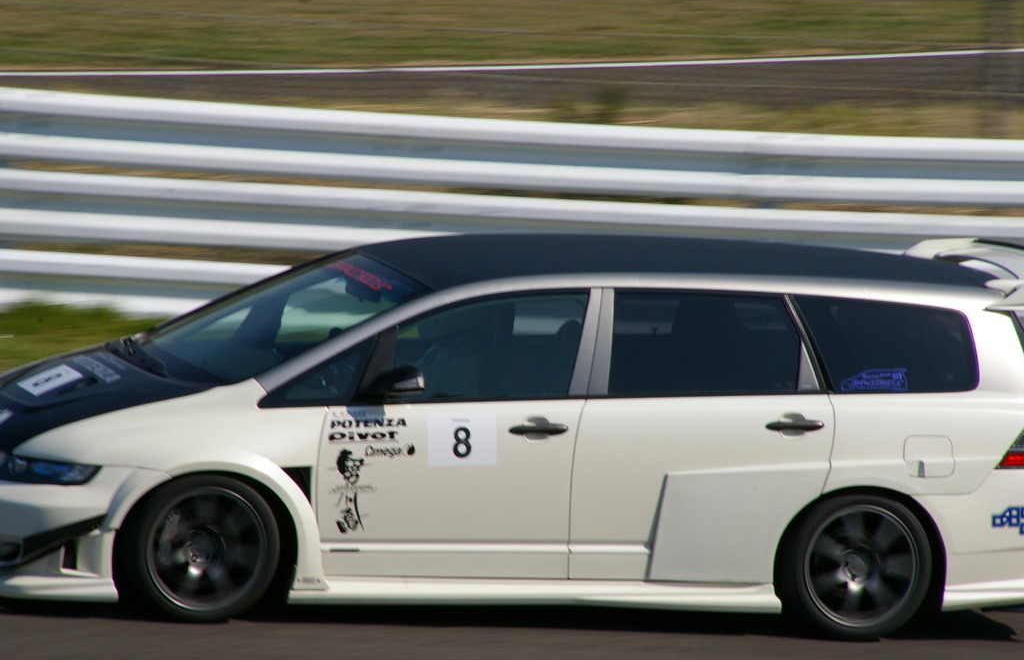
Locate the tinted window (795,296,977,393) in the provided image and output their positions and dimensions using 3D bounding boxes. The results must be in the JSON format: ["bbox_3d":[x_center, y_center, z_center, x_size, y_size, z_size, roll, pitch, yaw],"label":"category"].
[{"bbox_3d":[1.560,0.069,44.399,0.807,0.409,0.060,1,-12,-21],"label":"tinted window"}]

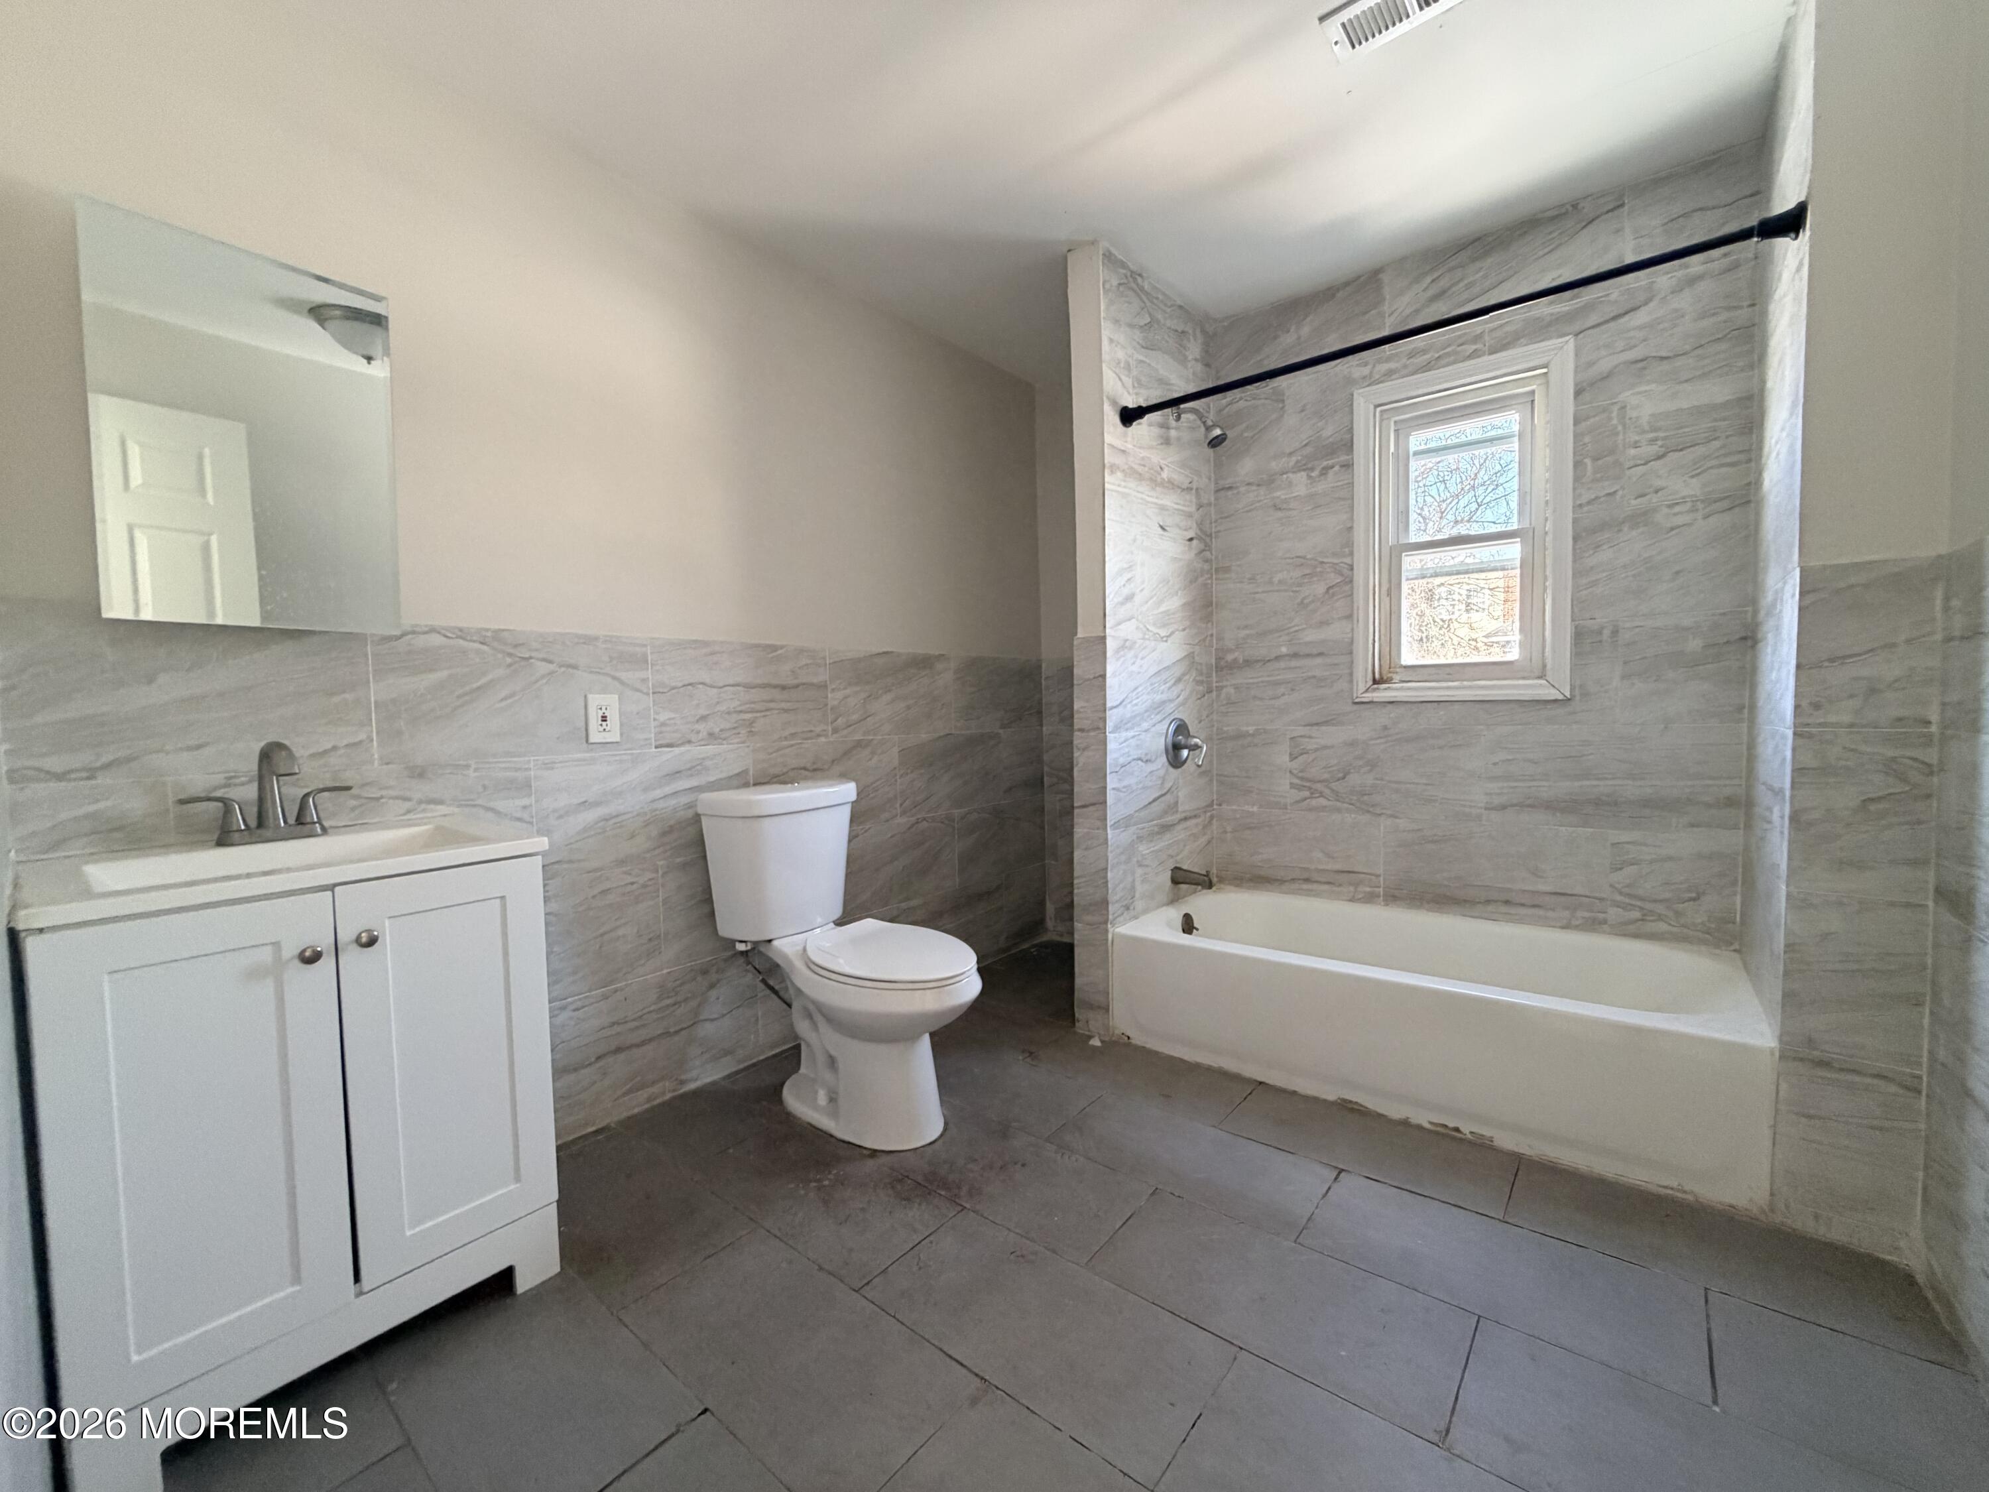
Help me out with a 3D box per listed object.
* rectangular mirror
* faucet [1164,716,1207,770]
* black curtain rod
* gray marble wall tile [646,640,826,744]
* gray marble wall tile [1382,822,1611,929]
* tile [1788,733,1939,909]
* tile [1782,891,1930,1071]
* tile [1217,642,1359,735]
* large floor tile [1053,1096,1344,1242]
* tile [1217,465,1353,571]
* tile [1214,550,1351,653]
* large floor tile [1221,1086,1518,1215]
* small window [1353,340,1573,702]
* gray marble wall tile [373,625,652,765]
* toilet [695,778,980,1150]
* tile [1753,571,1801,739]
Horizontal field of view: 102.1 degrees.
[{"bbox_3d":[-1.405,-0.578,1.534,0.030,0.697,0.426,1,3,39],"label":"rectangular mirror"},{"bbox_3d":[0.688,-0.006,2.822,0.100,0.180,0.178,1,3,39],"label":"faucet"},{"bbox_3d":[0.959,-1.014,2.010,1.498,0.060,0.060,1,4,39],"label":"black curtain rod"},{"bbox_3d":[-0.735,-0.151,2.401,0.012,0.297,0.601,1,4,39],"label":"gray marble wall tile"},{"bbox_3d":[1.578,0.385,2.573,0.619,0.302,0.011,1,3,39],"label":"gray marble wall tile"},{"bbox_3d":[1.602,0.127,1.492,0.180,0.307,0.011,1,3,39],"label":"tile"},{"bbox_3d":[1.605,0.435,1.504,0.187,0.310,0.012,1,4,39],"label":"tile"},{"bbox_3d":[1.044,-0.225,2.917,0.505,0.303,0.010,1,4,39],"label":"tile"},{"bbox_3d":[0.457,0.967,1.897,0.608,0.010,0.311,1,4,39],"label":"large floor tile"},{"bbox_3d":[1.036,-0.827,2.927,0.493,0.302,0.011,1,3,39],"label":"tile"},{"bbox_3d":[1.031,-0.502,2.880,0.502,0.305,0.010,1,3,39],"label":"tile"},{"bbox_3d":[0.882,0.947,1.921,0.604,0.012,0.297,1,4,39],"label":"large floor tile"},{"bbox_3d":[1.469,-0.665,2.558,0.605,1.047,0.080,1,4,39],"label":"small window"},{"bbox_3d":[-1.117,-0.121,1.930,0.010,0.298,0.608,1,3,39],"label":"gray marble wall tile"},{"bbox_3d":[-0.379,0.548,2.160,0.808,0.817,0.409,1,4,39],"label":"toilet"},{"bbox_3d":[1.713,-0.192,1.767,0.011,0.302,0.607,1,3,39],"label":"tile"}]

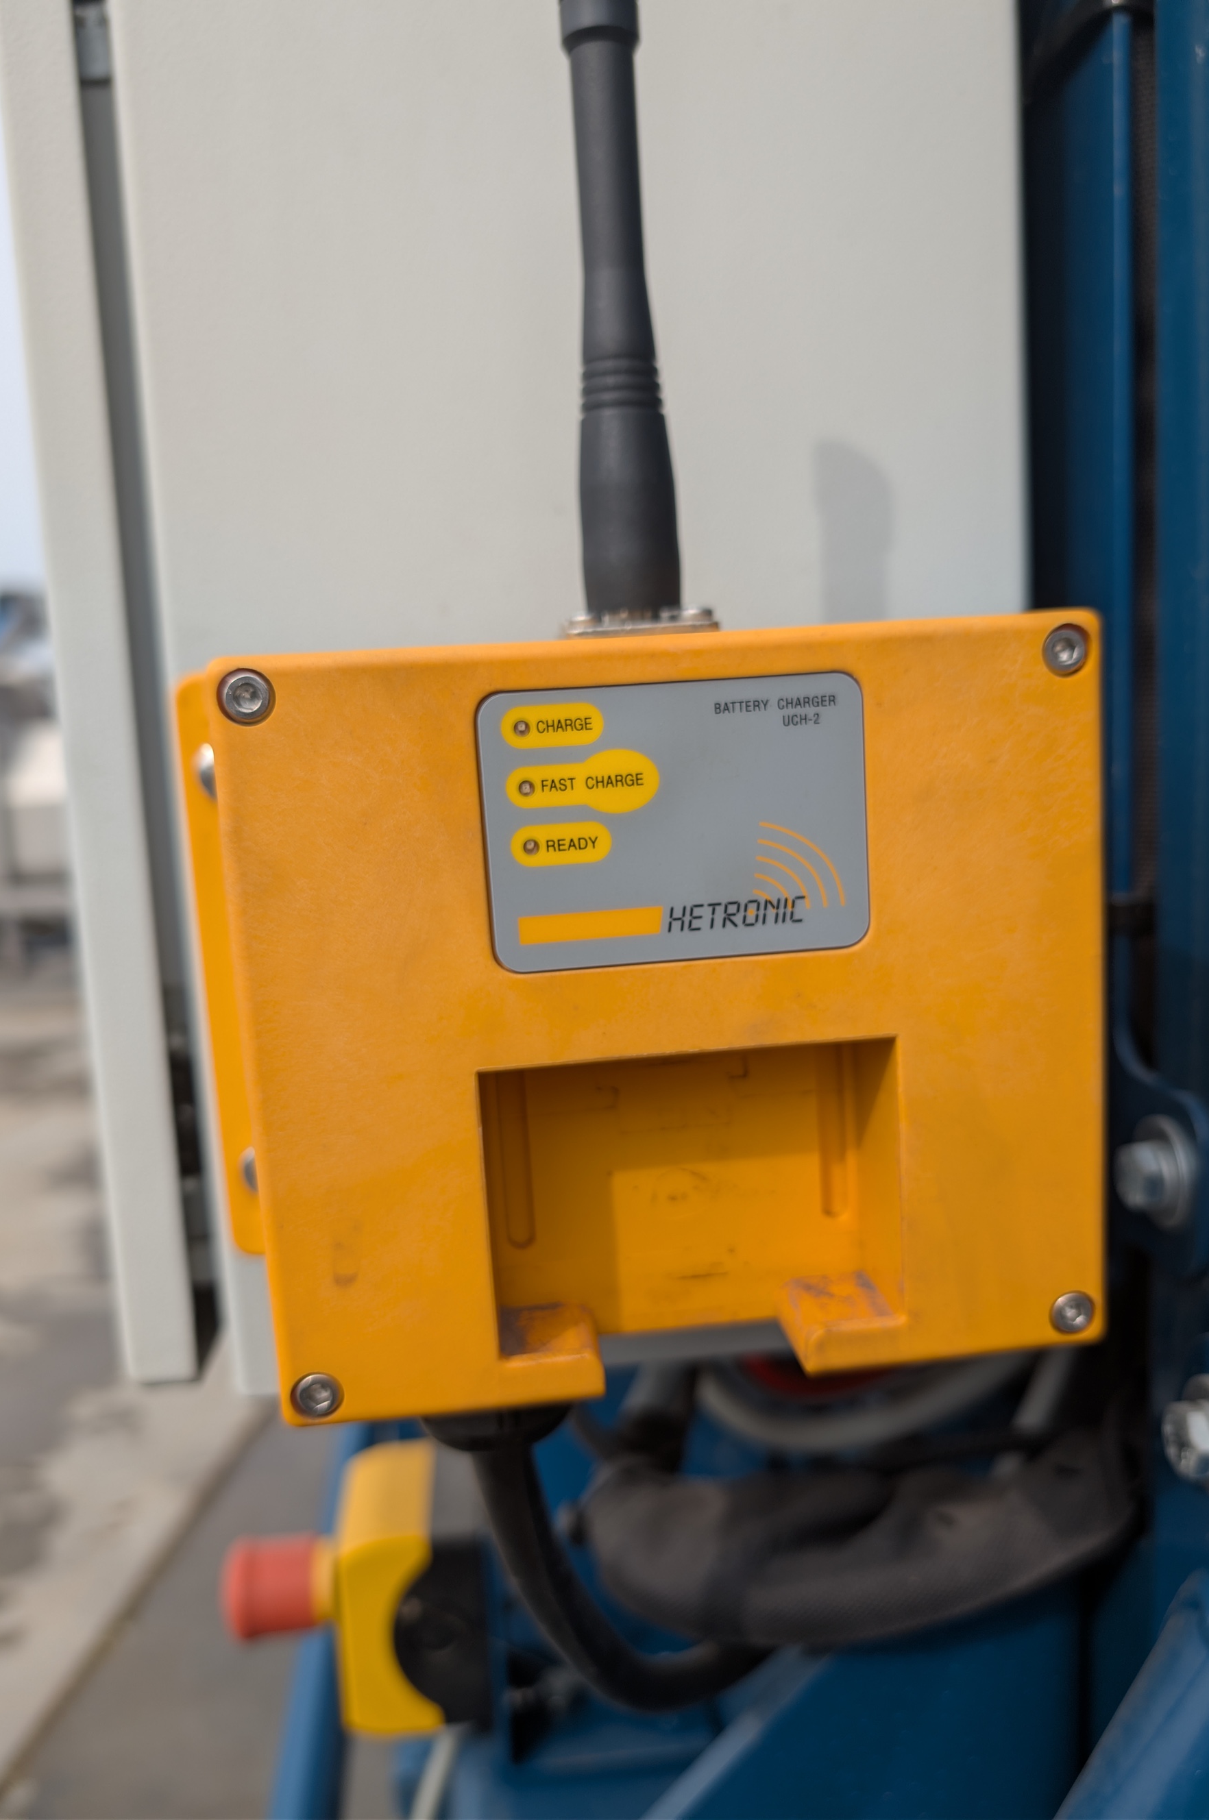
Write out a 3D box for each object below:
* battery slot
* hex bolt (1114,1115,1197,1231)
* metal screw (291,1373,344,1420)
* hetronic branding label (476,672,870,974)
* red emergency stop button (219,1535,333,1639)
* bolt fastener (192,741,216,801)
[{"bbox_3d":[0.016,0.051,0.242,0.076,0.055,0.022,-4,8,-5],"label":"battery slot"},{"bbox_3d":[0.148,0.072,0.342,0.012,0.030,0.030,-4,8,-5],"label":"hex bolt"},{"bbox_3d":[-0.052,0.087,0.231,0.009,0.009,0.005,-4,8,-5],"label":"metal screw"},{"bbox_3d":[0.013,-0.015,0.222,0.067,0.049,0.001,-4,8,-5],"label":"hetronic branding label"},{"bbox_3d":[-0.126,0.260,0.485,0.040,0.040,0.040,-4,8,-5],"label":"red emergency stop button"},{"bbox_3d":[-0.088,-0.032,0.288,0.013,0.013,0.005,-4,8,-5],"label":"bolt fastener"}]

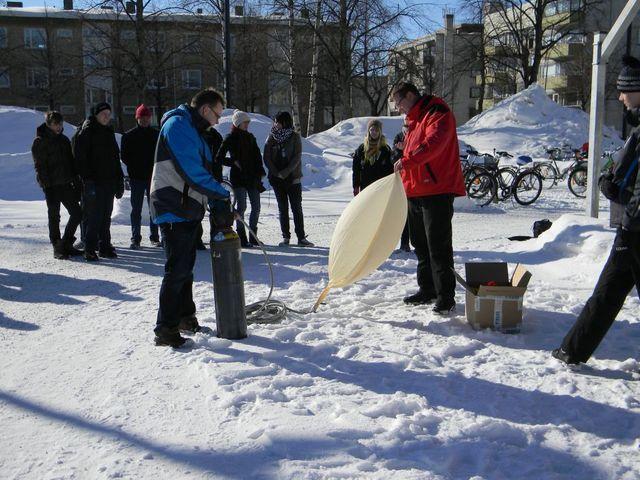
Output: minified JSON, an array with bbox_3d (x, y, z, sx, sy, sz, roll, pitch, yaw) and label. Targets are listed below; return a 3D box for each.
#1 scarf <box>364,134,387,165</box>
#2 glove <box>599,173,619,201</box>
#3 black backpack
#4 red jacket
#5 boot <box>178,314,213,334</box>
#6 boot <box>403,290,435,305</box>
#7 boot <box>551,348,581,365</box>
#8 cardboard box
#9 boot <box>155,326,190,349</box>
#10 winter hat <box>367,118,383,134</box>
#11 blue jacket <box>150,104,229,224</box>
[{"bbox_3d":[0.688,-1.122,9.400,0.270,0.360,0.220,1,8,6],"label":"scarf"},{"bbox_3d":[1.762,-0.323,4.620,0.130,0.165,0.120,0,8,0],"label":"glove"},{"bbox_3d":[2.911,-0.166,9.984,0.280,0.270,0.220,2,9,17],"label":"black backpack"},{"bbox_3d":[0.905,-0.742,6.044,0.470,0.800,0.540,-2,9,-8],"label":"red jacket"},{"bbox_3d":[-1.006,0.616,5.694,0.290,0.140,0.120,2,9,16],"label":"boot"},{"bbox_3d":[0.844,0.479,6.423,0.300,0.130,0.120,-2,9,-5],"label":"boot"},{"bbox_3d":[1.586,0.725,4.800,0.270,0.125,0.105,17,11,9],"label":"boot"},{"bbox_3d":[1.286,0.434,5.691,0.550,0.430,0.370,-1,9,0],"label":"cardboard box"},{"bbox_3d":[-1.020,0.667,5.240,0.280,0.160,0.110,2,8,12],"label":"boot"},{"bbox_3d":[0.704,-1.452,9.700,0.200,0.210,0.230,0,9,9],"label":"winter hat"},{"bbox_3d":[-0.895,-0.520,5.220,0.510,0.810,0.550,0,8,-2],"label":"blue jacket"}]

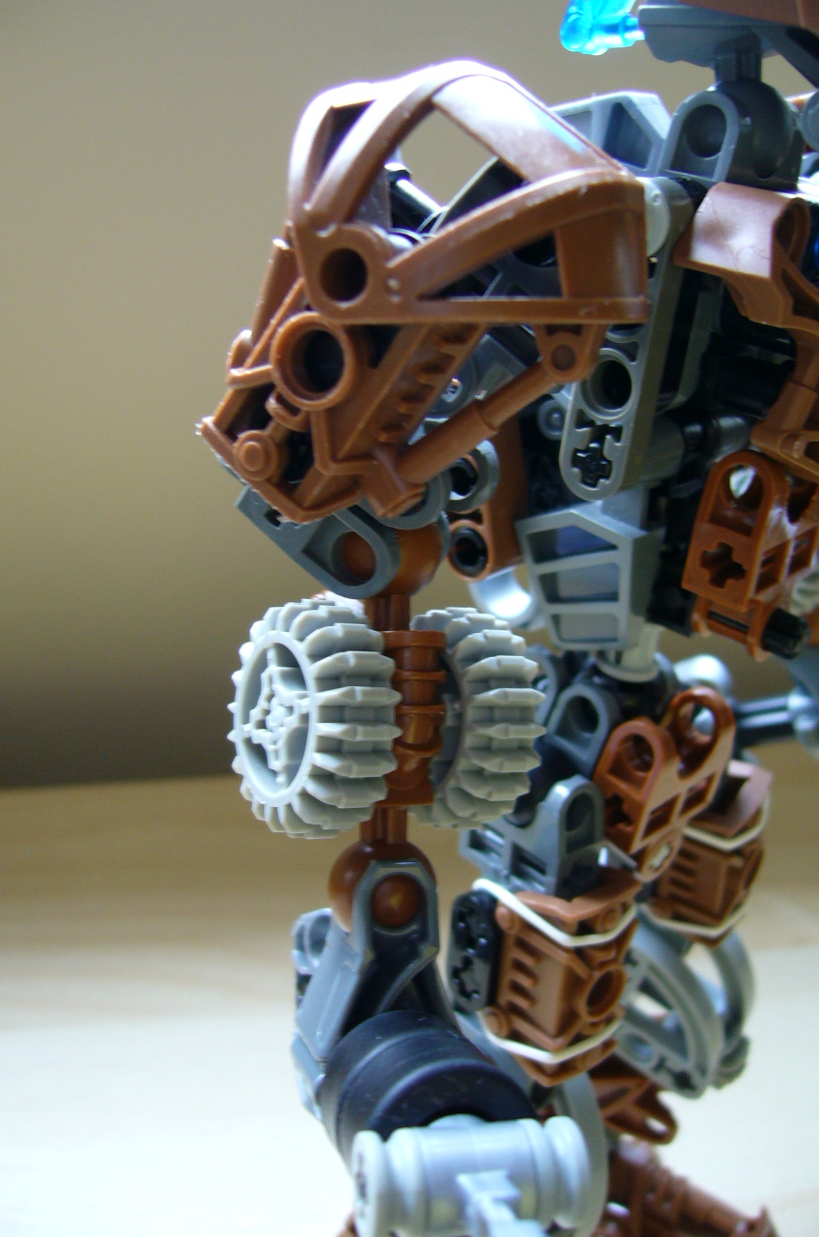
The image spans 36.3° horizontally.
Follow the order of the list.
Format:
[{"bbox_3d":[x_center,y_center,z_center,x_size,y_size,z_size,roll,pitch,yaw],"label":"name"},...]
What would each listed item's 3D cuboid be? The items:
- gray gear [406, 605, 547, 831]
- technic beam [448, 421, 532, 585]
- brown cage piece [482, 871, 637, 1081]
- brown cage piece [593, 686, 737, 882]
[{"bbox_3d":[0.004,0.010,0.125,0.008,0.022,0.022,2,-1,-33],"label":"gray gear"},{"bbox_3d":[0.009,-0.017,0.150,0.007,0.024,0.008,5,20,44],"label":"technic beam"},{"bbox_3d":[0.019,0.043,0.156,0.012,0.024,0.013,-13,27,-38],"label":"brown cage piece"},{"bbox_3d":[0.030,0.020,0.151,0.007,0.024,0.016,32,34,34],"label":"brown cage piece"}]

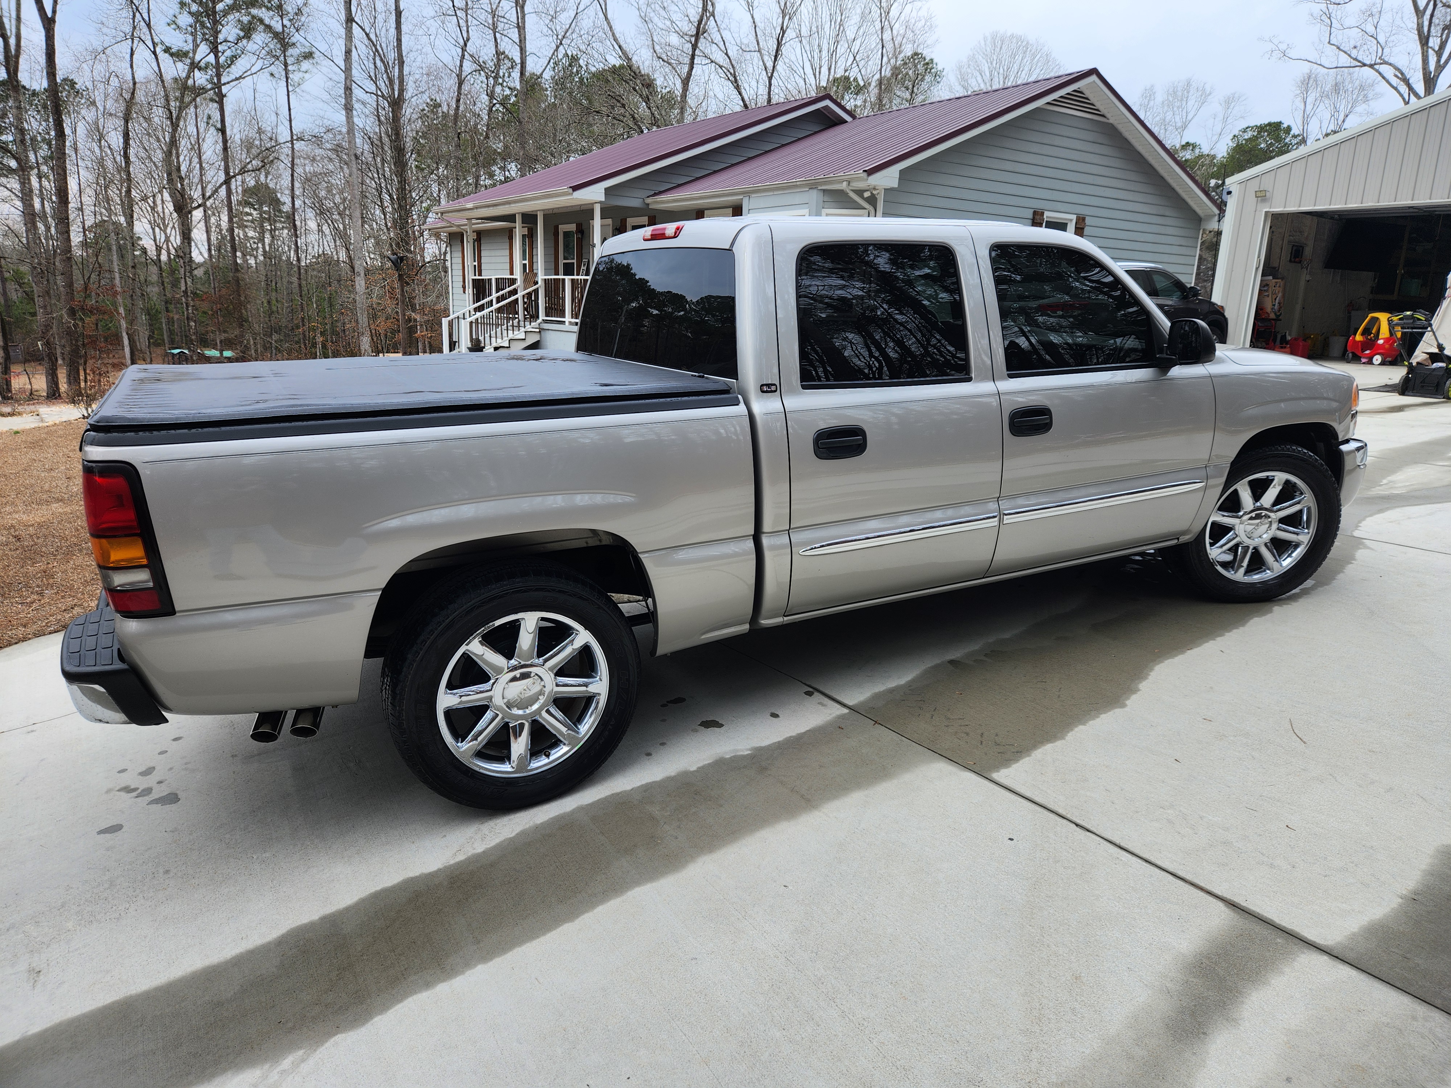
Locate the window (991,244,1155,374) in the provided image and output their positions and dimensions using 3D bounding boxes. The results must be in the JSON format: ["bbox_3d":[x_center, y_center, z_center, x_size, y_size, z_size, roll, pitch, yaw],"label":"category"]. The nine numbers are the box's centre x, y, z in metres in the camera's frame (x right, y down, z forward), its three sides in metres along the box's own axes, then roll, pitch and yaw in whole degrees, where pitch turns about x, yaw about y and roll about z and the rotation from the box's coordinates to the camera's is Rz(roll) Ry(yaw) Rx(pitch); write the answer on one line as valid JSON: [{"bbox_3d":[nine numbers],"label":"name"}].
[{"bbox_3d":[1.394,-0.947,3.846,0.840,0.500,0.040,-8,3,-27],"label":"window"}]

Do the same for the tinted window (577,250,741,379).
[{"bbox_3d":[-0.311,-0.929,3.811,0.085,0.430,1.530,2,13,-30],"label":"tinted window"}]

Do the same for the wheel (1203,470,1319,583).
[{"bbox_3d":[2.584,-0.101,4.730,0.545,0.545,0.200,0,17,-2],"label":"wheel"}]

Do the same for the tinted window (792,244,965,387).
[{"bbox_3d":[0.551,-0.794,3.336,0.730,0.475,0.050,-9,1,-27],"label":"tinted window"}]

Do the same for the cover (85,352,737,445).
[{"bbox_3d":[-1.167,-0.590,3.425,1.740,0.085,1.840,-8,17,-27],"label":"cover"}]

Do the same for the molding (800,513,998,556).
[{"bbox_3d":[0.652,-0.034,3.511,0.910,0.060,0.030,-8,19,-27],"label":"molding"}]

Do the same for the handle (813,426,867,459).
[{"bbox_3d":[0.390,-0.341,3.233,0.215,0.110,0.045,-8,17,-27],"label":"handle"}]

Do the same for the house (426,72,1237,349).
[{"bbox_3d":[-0.075,-7.392,23.604,11.500,5.600,18.600,-8,17,-35],"label":"house"}]

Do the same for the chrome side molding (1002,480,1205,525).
[{"bbox_3d":[1.569,-0.176,3.913,1.180,0.048,0.022,-9,18,-27],"label":"chrome side molding"}]

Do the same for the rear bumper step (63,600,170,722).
[{"bbox_3d":[-1.695,0.312,2.701,0.220,0.230,0.580,-8,19,-27],"label":"rear bumper step"}]

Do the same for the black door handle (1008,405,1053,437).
[{"bbox_3d":[1.172,-0.473,3.709,0.220,0.115,0.040,-8,19,-27],"label":"black door handle"}]

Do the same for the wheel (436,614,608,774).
[{"bbox_3d":[-0.657,0.445,3.062,0.545,0.545,0.200,-8,19,-27],"label":"wheel"}]

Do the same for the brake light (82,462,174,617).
[{"bbox_3d":[-1.498,-0.021,2.435,0.150,0.405,0.160,-8,19,-27],"label":"brake light"}]

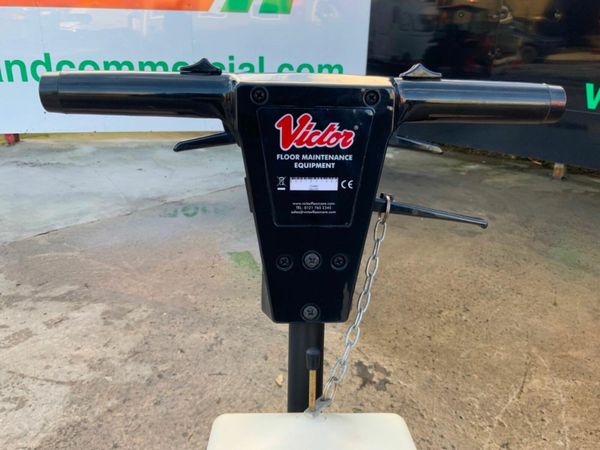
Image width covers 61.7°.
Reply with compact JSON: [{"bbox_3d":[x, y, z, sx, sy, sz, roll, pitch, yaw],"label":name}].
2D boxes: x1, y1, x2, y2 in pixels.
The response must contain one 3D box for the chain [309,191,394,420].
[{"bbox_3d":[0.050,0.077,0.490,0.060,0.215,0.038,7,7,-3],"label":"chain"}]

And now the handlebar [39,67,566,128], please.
[{"bbox_3d":[0.011,-0.120,0.478,0.492,0.047,0.045,0,11,-4],"label":"handlebar"}]

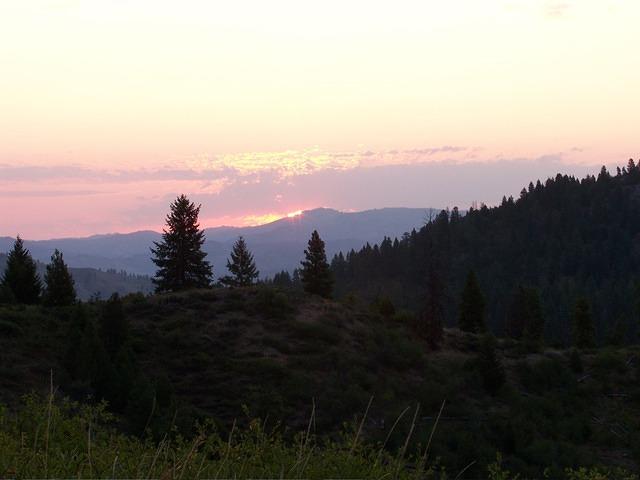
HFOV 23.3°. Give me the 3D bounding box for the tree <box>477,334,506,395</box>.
[{"bbox_3d":[15.460,11.220,140.000,2.700,5.400,2.700,0,0,0],"label":"tree"}]

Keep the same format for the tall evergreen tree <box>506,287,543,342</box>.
[{"bbox_3d":[23.160,8.280,175.000,4.200,6.600,4.000,0,0,0],"label":"tall evergreen tree"}]

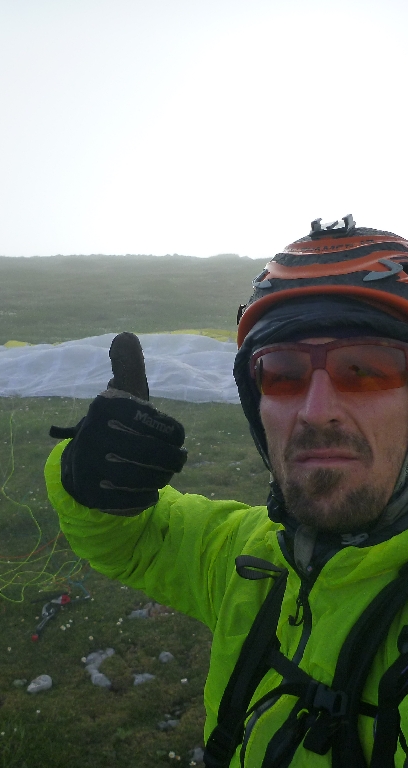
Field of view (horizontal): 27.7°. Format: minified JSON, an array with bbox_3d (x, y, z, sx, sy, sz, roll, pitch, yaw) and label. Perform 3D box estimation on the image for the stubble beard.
[{"bbox_3d":[0.111,0.076,0.665,0.107,0.083,0.072,0,-5,28],"label":"stubble beard"}]

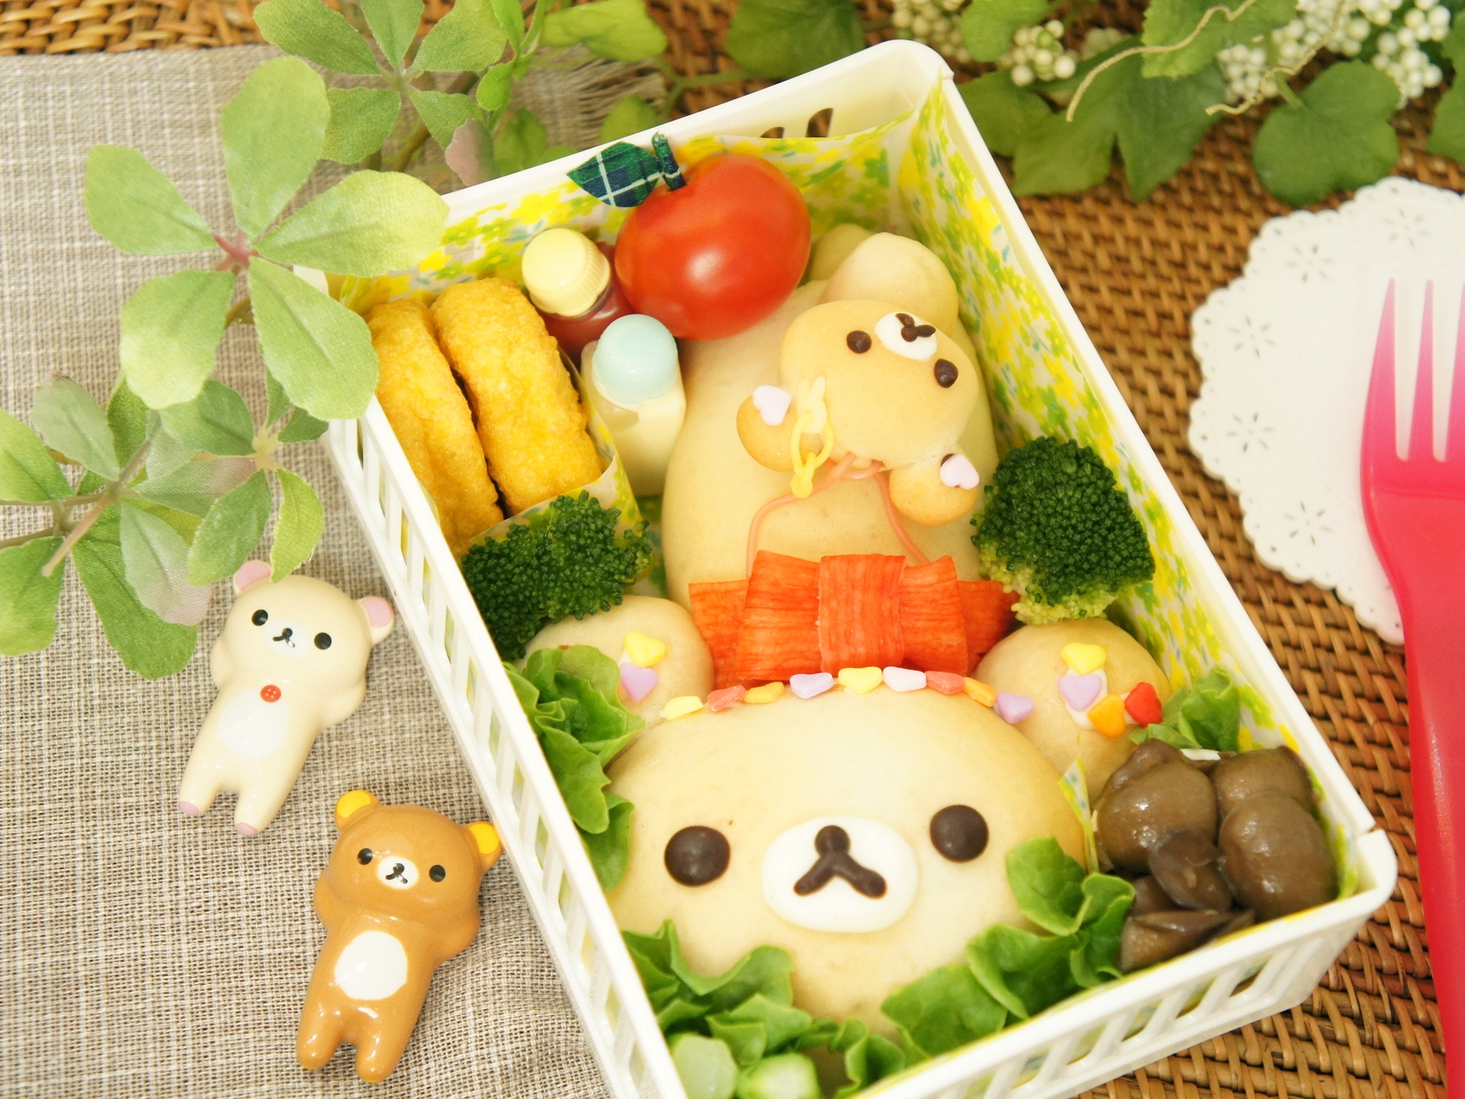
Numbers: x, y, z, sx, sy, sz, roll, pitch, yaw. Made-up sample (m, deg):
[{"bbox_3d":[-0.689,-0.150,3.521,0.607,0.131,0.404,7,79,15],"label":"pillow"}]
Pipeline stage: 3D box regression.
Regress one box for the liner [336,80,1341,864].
[{"bbox_3d":[0.012,0.015,0.476,0.111,0.058,0.161,-20,65,-14],"label":"liner"}]

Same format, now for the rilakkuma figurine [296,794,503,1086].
[{"bbox_3d":[-0.057,0.064,0.473,0.029,0.017,0.049,13,62,3],"label":"rilakkuma figurine"}]

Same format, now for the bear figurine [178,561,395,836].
[{"bbox_3d":[-0.078,0.025,0.492,0.029,0.017,0.049,18,62,5],"label":"bear figurine"}]

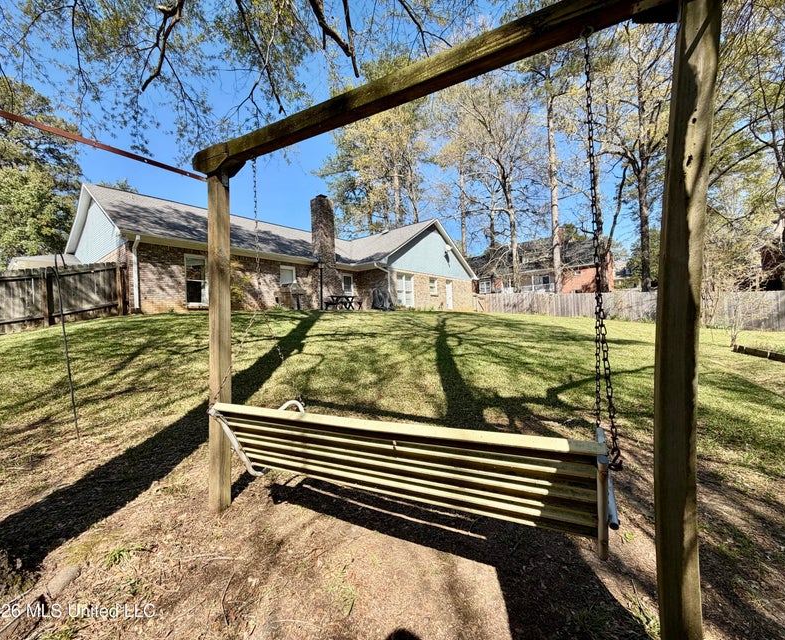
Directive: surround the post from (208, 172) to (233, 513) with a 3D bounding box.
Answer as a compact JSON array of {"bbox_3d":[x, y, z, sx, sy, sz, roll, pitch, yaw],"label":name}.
[{"bbox_3d":[-1.062,0.127,2.130,0.092,2.080,0.092,0,0,27],"label":"post"}]

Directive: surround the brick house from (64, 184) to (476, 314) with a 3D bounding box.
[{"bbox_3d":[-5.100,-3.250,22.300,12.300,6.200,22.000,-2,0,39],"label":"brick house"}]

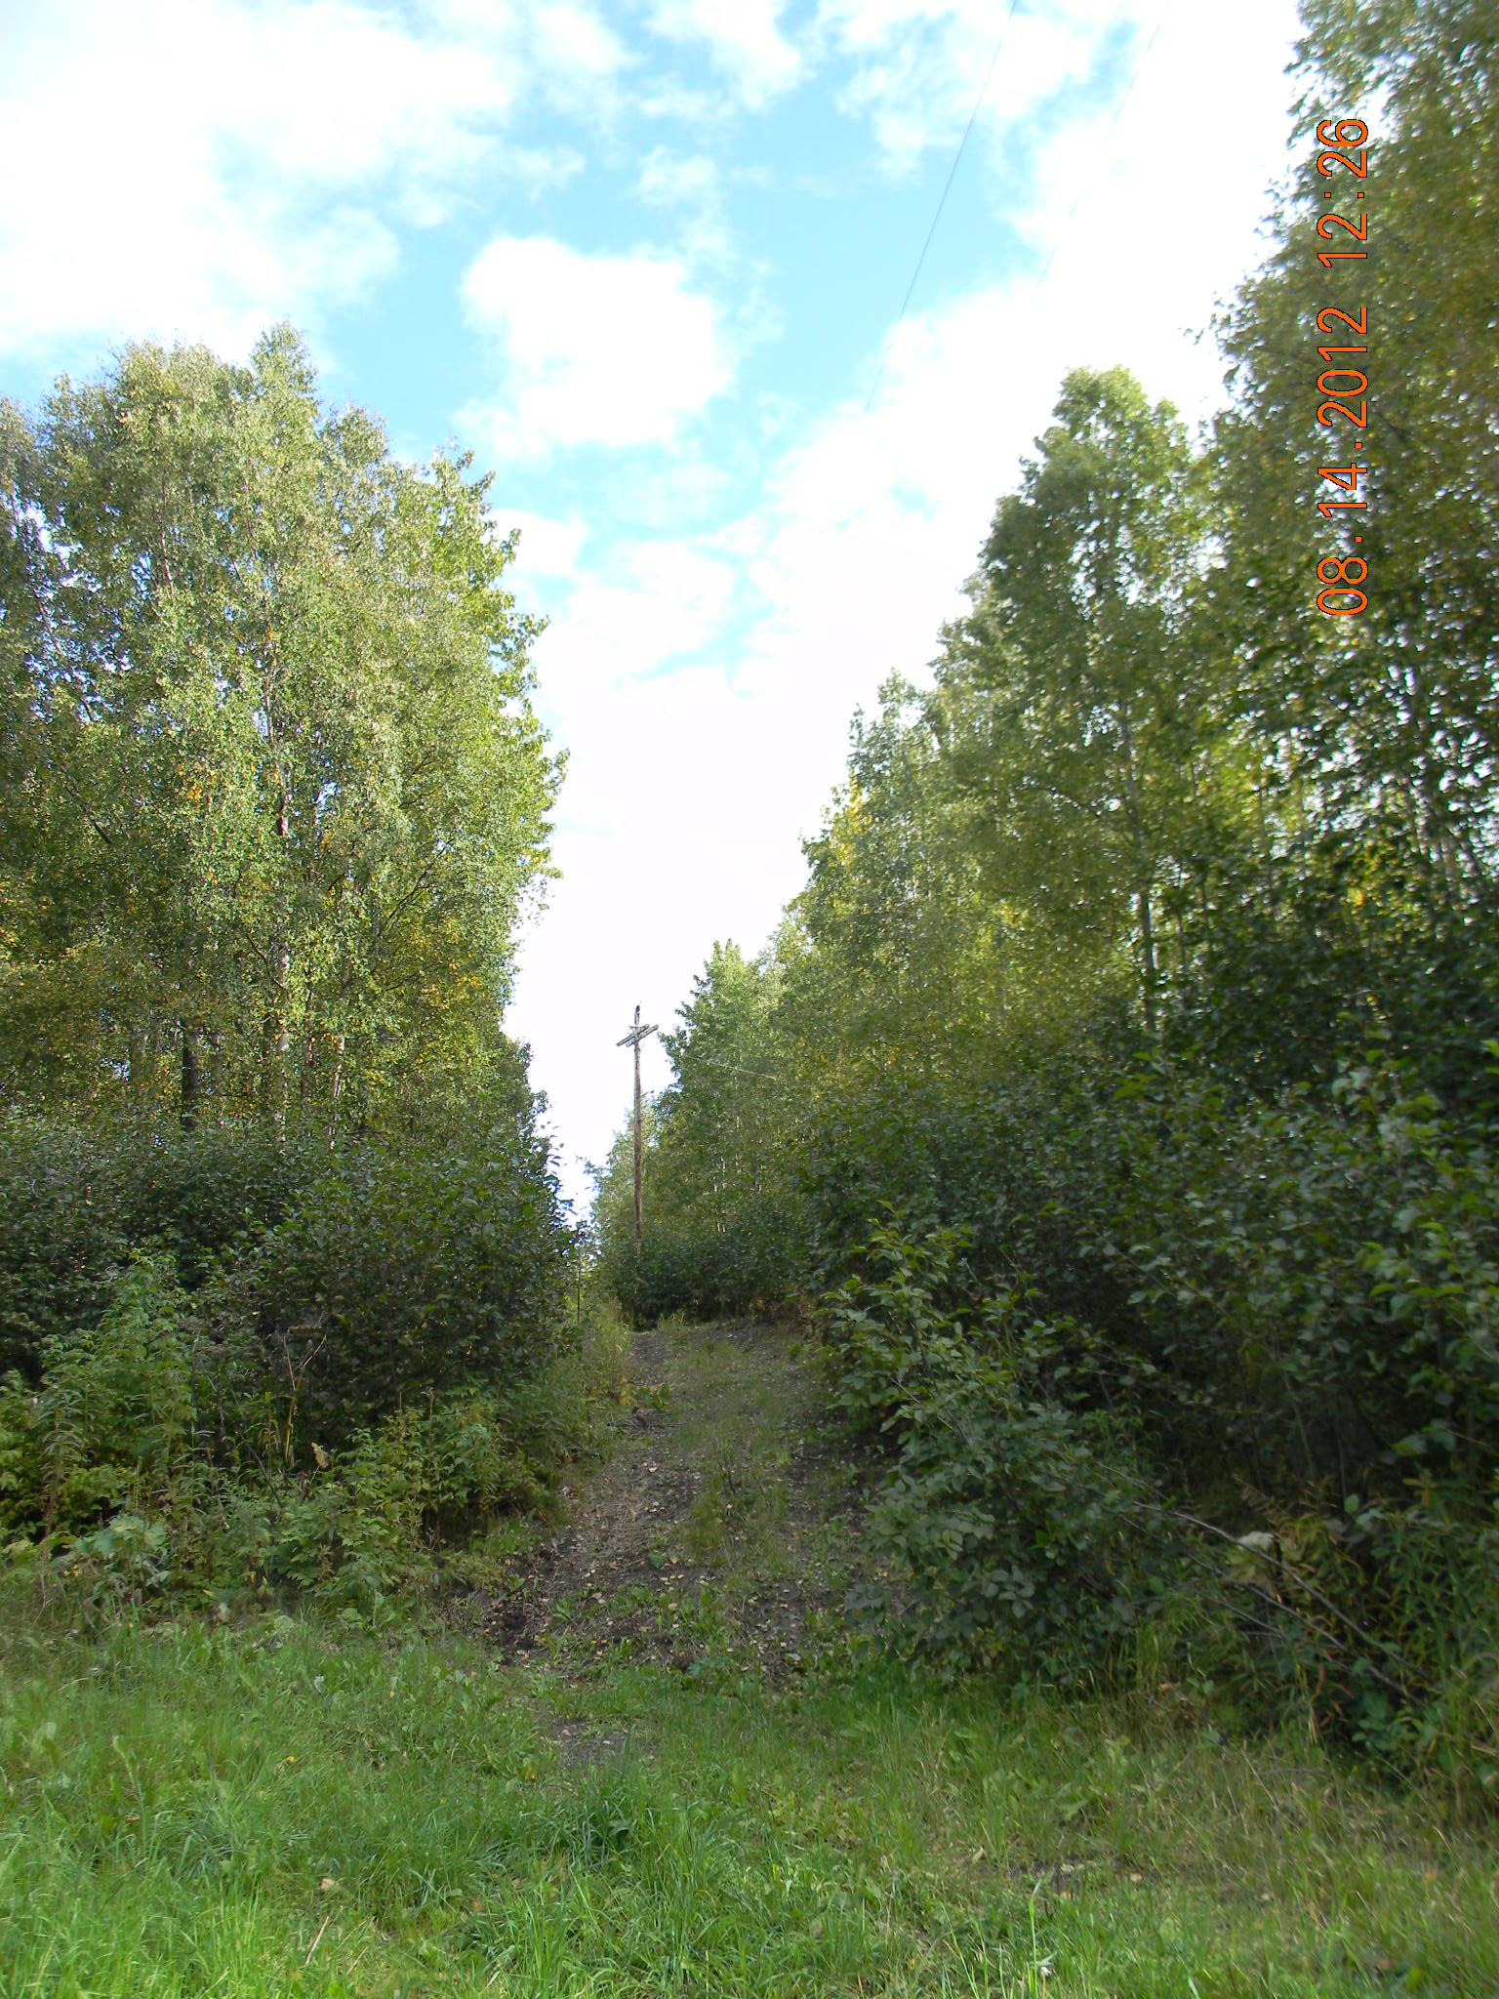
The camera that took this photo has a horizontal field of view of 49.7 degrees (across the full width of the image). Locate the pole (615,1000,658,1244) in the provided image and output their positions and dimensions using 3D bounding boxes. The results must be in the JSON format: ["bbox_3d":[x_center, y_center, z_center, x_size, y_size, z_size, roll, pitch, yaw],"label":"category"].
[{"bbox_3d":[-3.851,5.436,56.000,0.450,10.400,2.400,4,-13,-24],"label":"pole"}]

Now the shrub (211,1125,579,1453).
[{"bbox_3d":[-2.394,2.008,10.800,2.150,2.150,2.000,1,-12,-12],"label":"shrub"}]

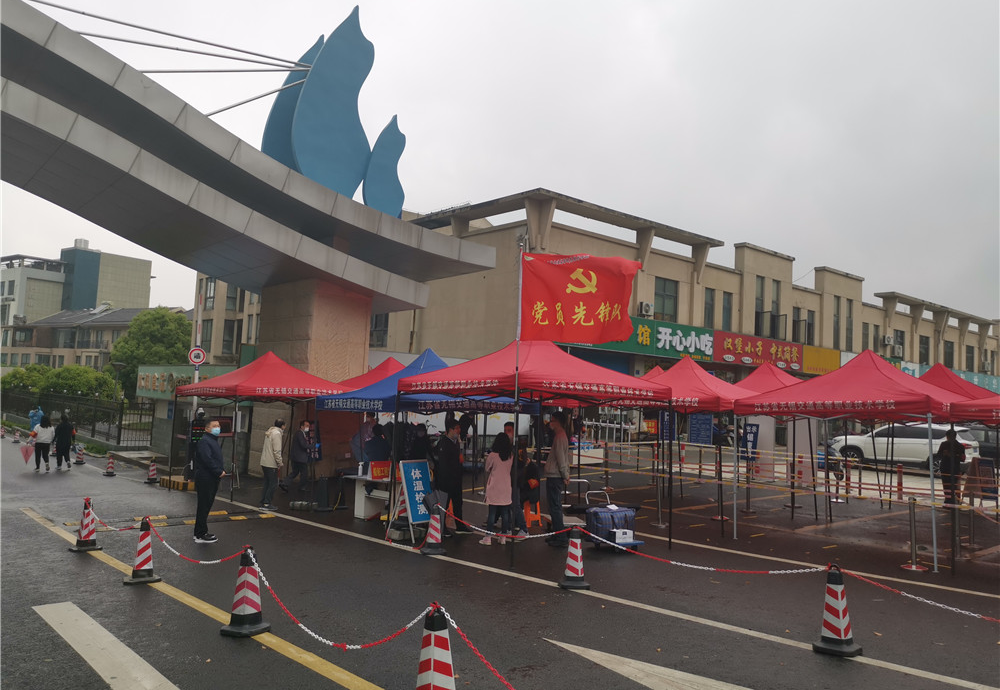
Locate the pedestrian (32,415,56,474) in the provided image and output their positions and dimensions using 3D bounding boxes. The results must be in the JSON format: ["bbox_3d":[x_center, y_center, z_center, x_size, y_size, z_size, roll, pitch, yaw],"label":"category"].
[{"bbox_3d":[-13.461,2.905,23.073,0.520,1.630,0.350,5,-6,-35],"label":"pedestrian"}]

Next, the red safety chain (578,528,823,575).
[{"bbox_3d":[1.824,2.040,7.635,0.050,0.230,2.945,5,-7,-40],"label":"red safety chain"}]

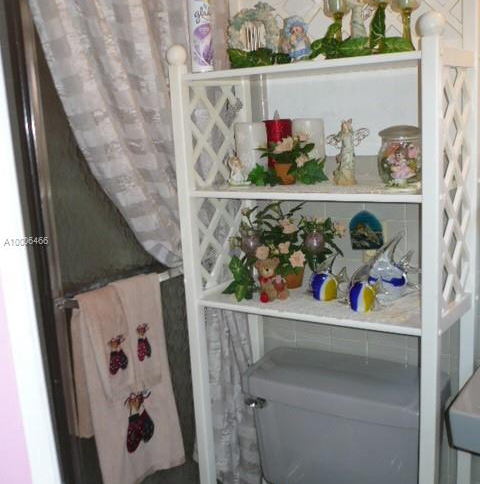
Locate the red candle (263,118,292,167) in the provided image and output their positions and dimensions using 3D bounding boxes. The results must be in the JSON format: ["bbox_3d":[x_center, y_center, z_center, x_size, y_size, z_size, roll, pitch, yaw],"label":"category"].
[{"bbox_3d":[0.098,-0.234,1.653,0.073,0.148,0.073,-3,11,4],"label":"red candle"}]

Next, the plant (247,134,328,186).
[{"bbox_3d":[0.114,-0.201,1.552,0.170,0.130,0.110,4,13,34],"label":"plant"}]

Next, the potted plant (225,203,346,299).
[{"bbox_3d":[0.112,0.016,1.623,0.250,0.225,0.175,4,13,34],"label":"potted plant"}]

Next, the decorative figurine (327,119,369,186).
[{"bbox_3d":[0.248,-0.207,1.489,0.095,0.152,0.058,1,12,19],"label":"decorative figurine"}]

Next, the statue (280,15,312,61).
[{"bbox_3d":[0.124,-0.434,1.398,0.064,0.106,0.050,4,13,34],"label":"statue"}]

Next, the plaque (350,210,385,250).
[{"bbox_3d":[0.320,-0.029,1.630,0.092,0.100,0.015,4,13,34],"label":"plaque"}]

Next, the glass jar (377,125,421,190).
[{"bbox_3d":[0.343,-0.185,1.381,0.096,0.139,0.096,-3,11,1],"label":"glass jar"}]

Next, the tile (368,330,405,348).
[{"bbox_3d":[0.383,0.216,1.688,0.108,0.108,0.010,4,14,33],"label":"tile"}]

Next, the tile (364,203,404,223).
[{"bbox_3d":[0.364,-0.105,1.624,0.108,0.108,0.010,4,14,33],"label":"tile"}]

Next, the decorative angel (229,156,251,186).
[{"bbox_3d":[0.000,-0.172,1.574,0.054,0.068,0.045,-3,11,3],"label":"decorative angel"}]

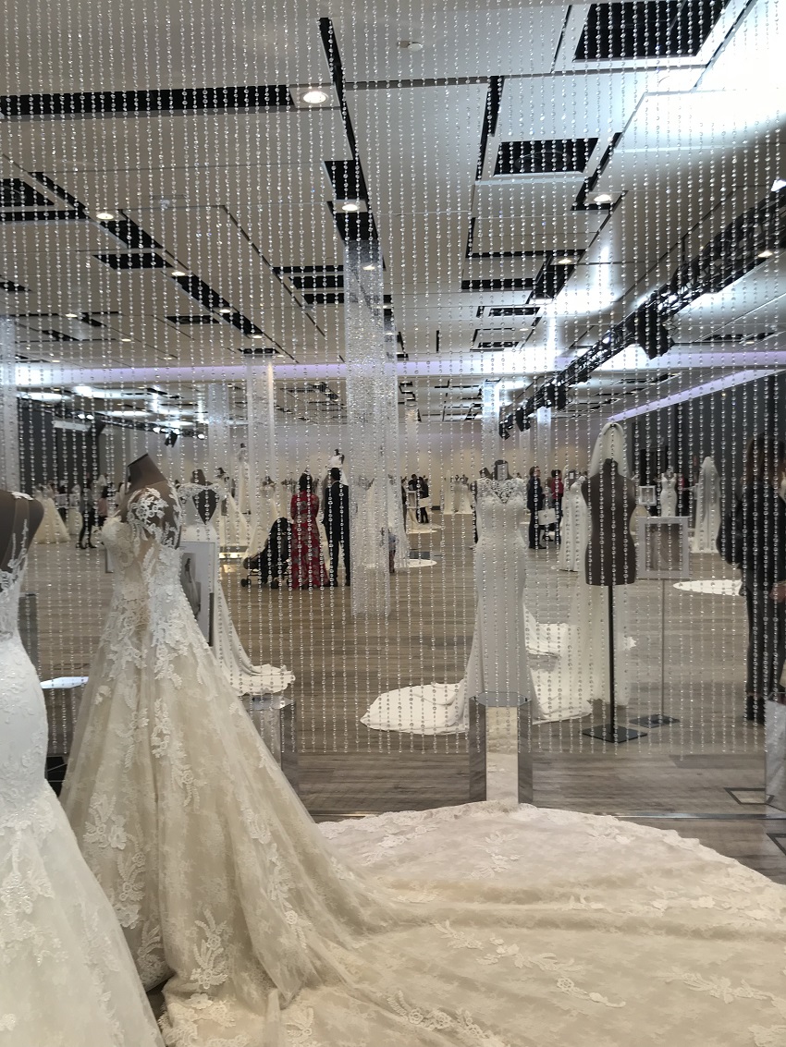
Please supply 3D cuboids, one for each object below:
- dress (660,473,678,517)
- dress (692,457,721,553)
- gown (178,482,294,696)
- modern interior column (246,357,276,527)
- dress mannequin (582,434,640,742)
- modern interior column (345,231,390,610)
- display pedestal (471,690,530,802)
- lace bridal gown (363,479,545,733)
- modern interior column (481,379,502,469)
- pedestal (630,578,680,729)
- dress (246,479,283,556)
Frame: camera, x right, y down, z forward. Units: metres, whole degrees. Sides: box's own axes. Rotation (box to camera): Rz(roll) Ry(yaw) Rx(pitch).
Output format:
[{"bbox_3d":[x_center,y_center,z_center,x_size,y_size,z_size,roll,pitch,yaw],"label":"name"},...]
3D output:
[{"bbox_3d":[5.313,-0.233,16.314,0.420,1.620,0.420,0,3,11],"label":"dress"},{"bbox_3d":[6.096,-0.372,16.508,0.600,1.850,0.750,0,3,11],"label":"dress"},{"bbox_3d":[-1.242,0.445,6.500,0.880,1.500,1.120,-3,3,-27],"label":"gown"},{"bbox_3d":[-2.779,-1.417,17.748,0.450,4.136,0.450,-1,3,3],"label":"modern interior column"},{"bbox_3d":[1.278,0.419,4.899,0.360,1.620,0.290,-3,3,-27],"label":"dress mannequin"},{"bbox_3d":[-0.290,-1.044,9.479,0.420,4.136,0.420,-1,3,3],"label":"modern interior column"},{"bbox_3d":[0.514,1.054,4.014,0.297,0.470,0.260,-1,3,8],"label":"display pedestal"},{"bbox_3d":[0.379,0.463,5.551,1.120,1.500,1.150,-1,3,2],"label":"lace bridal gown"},{"bbox_3d":[2.608,-1.754,22.442,0.450,4.136,0.450,-1,3,3],"label":"modern interior column"},{"bbox_3d":[1.589,0.771,5.152,0.270,0.880,0.165,-3,3,-31],"label":"pedestal"},{"bbox_3d":[-2.529,-0.044,16.617,0.800,1.500,0.850,-1,3,-6],"label":"dress"}]

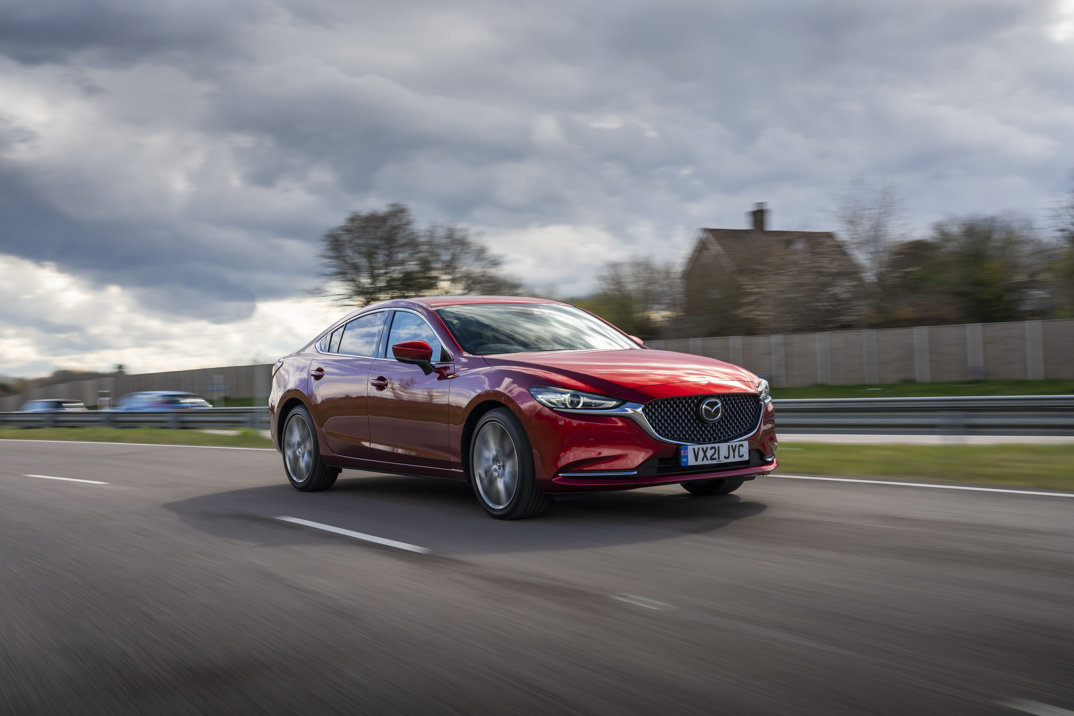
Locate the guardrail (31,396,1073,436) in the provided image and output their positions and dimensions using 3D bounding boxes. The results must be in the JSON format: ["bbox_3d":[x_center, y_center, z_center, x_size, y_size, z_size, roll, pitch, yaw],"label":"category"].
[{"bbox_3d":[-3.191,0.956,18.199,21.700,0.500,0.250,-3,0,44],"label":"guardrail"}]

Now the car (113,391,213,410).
[{"bbox_3d":[-12.790,1.870,42.500,4.300,1.480,1.800,-3,-1,44],"label":"car"}]

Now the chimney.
[{"bbox_3d":[13.791,-8.779,78.000,0.900,1.850,0.850,-2,0,30],"label":"chimney"}]

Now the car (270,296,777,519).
[{"bbox_3d":[-0.370,0.268,9.211,1.900,1.450,4.870,-2,0,-35],"label":"car"}]

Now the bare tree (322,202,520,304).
[{"bbox_3d":[-8.595,-4.438,92.000,15.000,14.000,13.000,-2,0,0],"label":"bare tree"}]

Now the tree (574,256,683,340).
[{"bbox_3d":[6.013,-2.417,82.000,7.200,8.700,7.000,-2,0,0],"label":"tree"}]

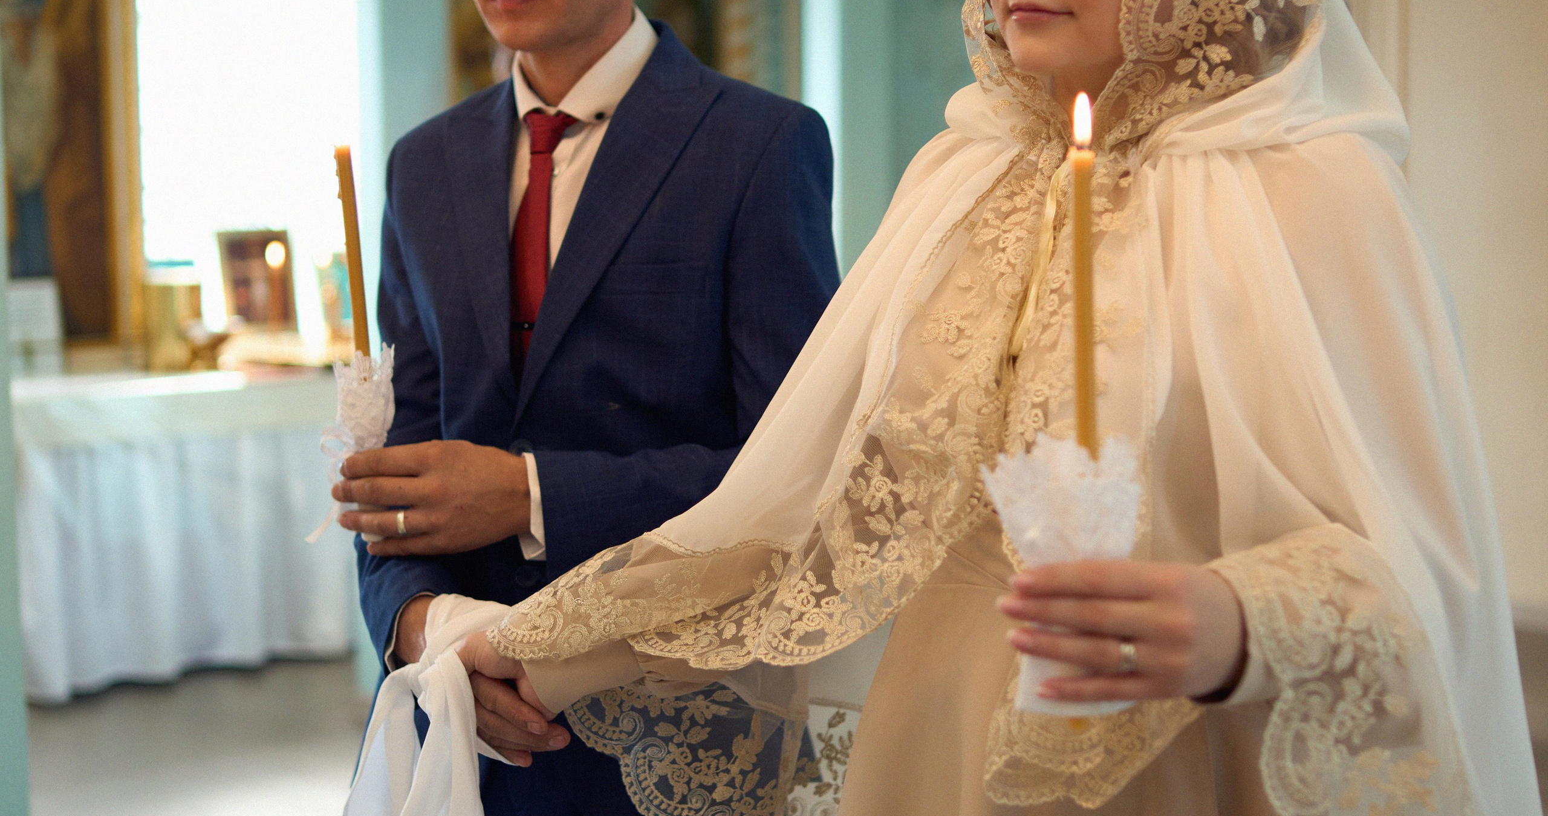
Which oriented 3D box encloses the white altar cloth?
[{"bbox_3d":[-1.657,0.330,6.481,1.150,0.830,0.700,-4,7,-32],"label":"white altar cloth"}]

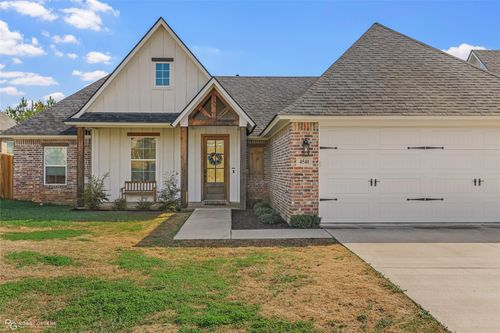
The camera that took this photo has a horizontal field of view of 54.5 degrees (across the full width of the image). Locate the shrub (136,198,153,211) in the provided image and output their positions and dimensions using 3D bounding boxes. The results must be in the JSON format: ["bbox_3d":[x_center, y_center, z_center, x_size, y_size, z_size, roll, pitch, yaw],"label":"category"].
[{"bbox_3d":[-3.540,1.270,16.300,0.540,0.420,0.520,0,0,-2],"label":"shrub"}]

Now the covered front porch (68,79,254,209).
[{"bbox_3d":[-3.020,-0.745,17.450,6.300,4.370,2.500,0,0,-2],"label":"covered front porch"}]

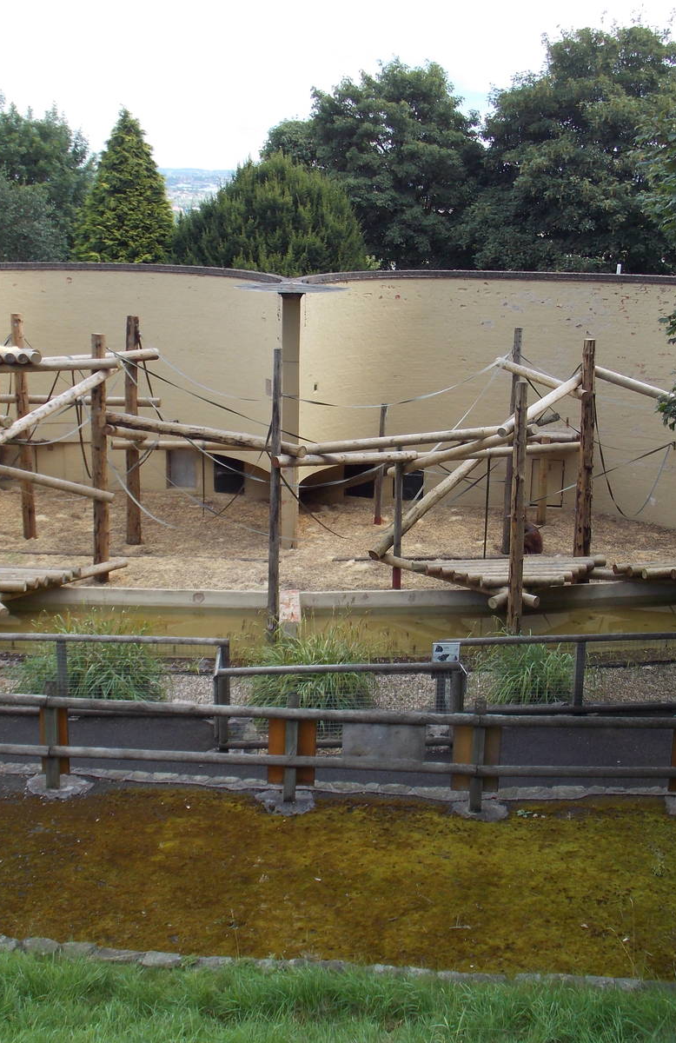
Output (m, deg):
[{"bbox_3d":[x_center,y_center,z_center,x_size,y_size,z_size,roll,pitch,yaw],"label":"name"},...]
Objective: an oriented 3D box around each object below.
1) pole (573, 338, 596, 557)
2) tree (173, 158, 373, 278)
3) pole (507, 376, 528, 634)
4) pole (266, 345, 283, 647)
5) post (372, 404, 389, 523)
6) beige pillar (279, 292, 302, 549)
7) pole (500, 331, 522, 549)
[{"bbox_3d":[4.645,-1.055,22.350,0.260,4.600,0.260,1,15,0],"label":"pole"},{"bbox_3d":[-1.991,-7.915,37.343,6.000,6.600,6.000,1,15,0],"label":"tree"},{"bbox_3d":[3.023,-0.098,20.128,0.215,4.500,0.215,-1,16,0],"label":"pole"},{"bbox_3d":[-1.035,-0.297,19.755,0.160,5.080,0.160,2,16,0],"label":"pole"},{"bbox_3d":[0.957,-1.246,26.579,0.145,2.720,0.145,2,16,-1],"label":"post"},{"bbox_3d":[-0.947,-1.924,23.987,0.360,5.220,0.360,1,16,0],"label":"beige pillar"},{"bbox_3d":[3.469,-1.543,24.151,0.200,4.600,0.200,1,15,0],"label":"pole"}]

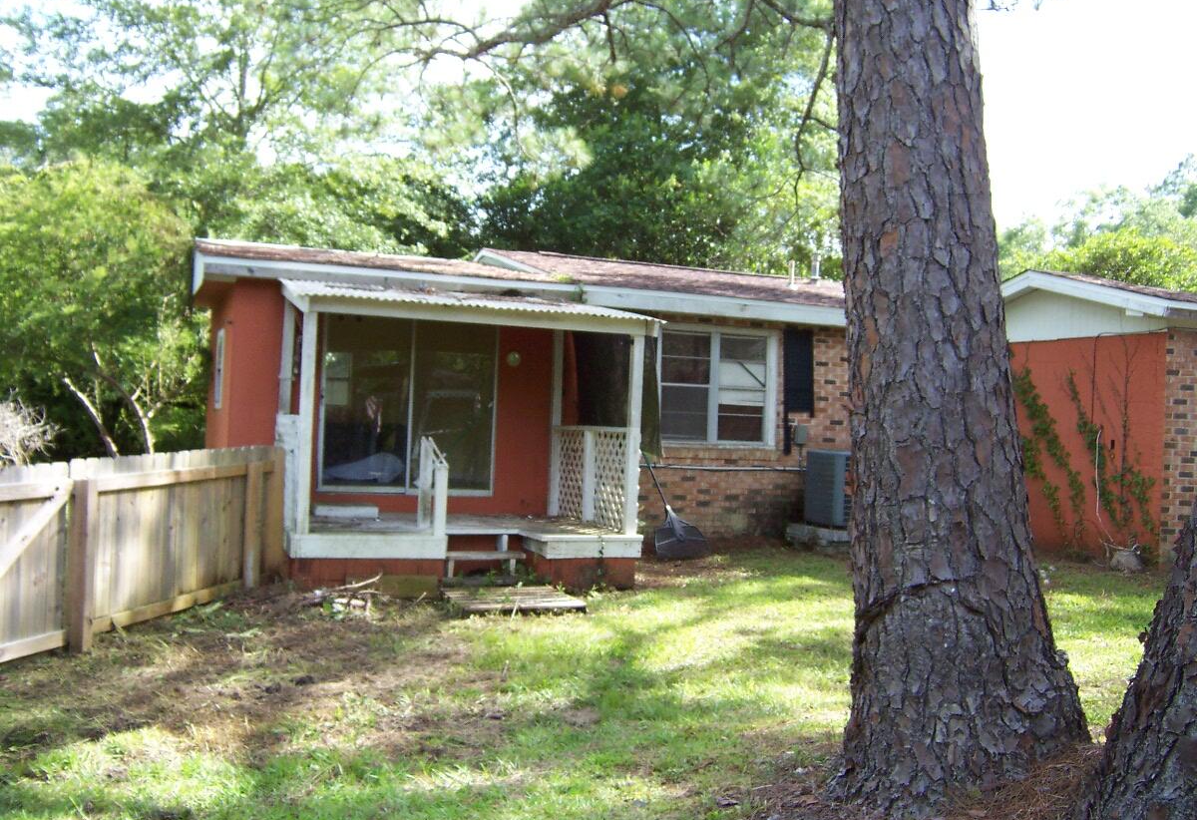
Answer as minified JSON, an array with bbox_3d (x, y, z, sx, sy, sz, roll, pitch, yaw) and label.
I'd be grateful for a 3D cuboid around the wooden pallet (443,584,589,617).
[{"bbox_3d":[-0.723,1.598,9.451,1.000,0.110,0.977,2,0,-21],"label":"wooden pallet"}]

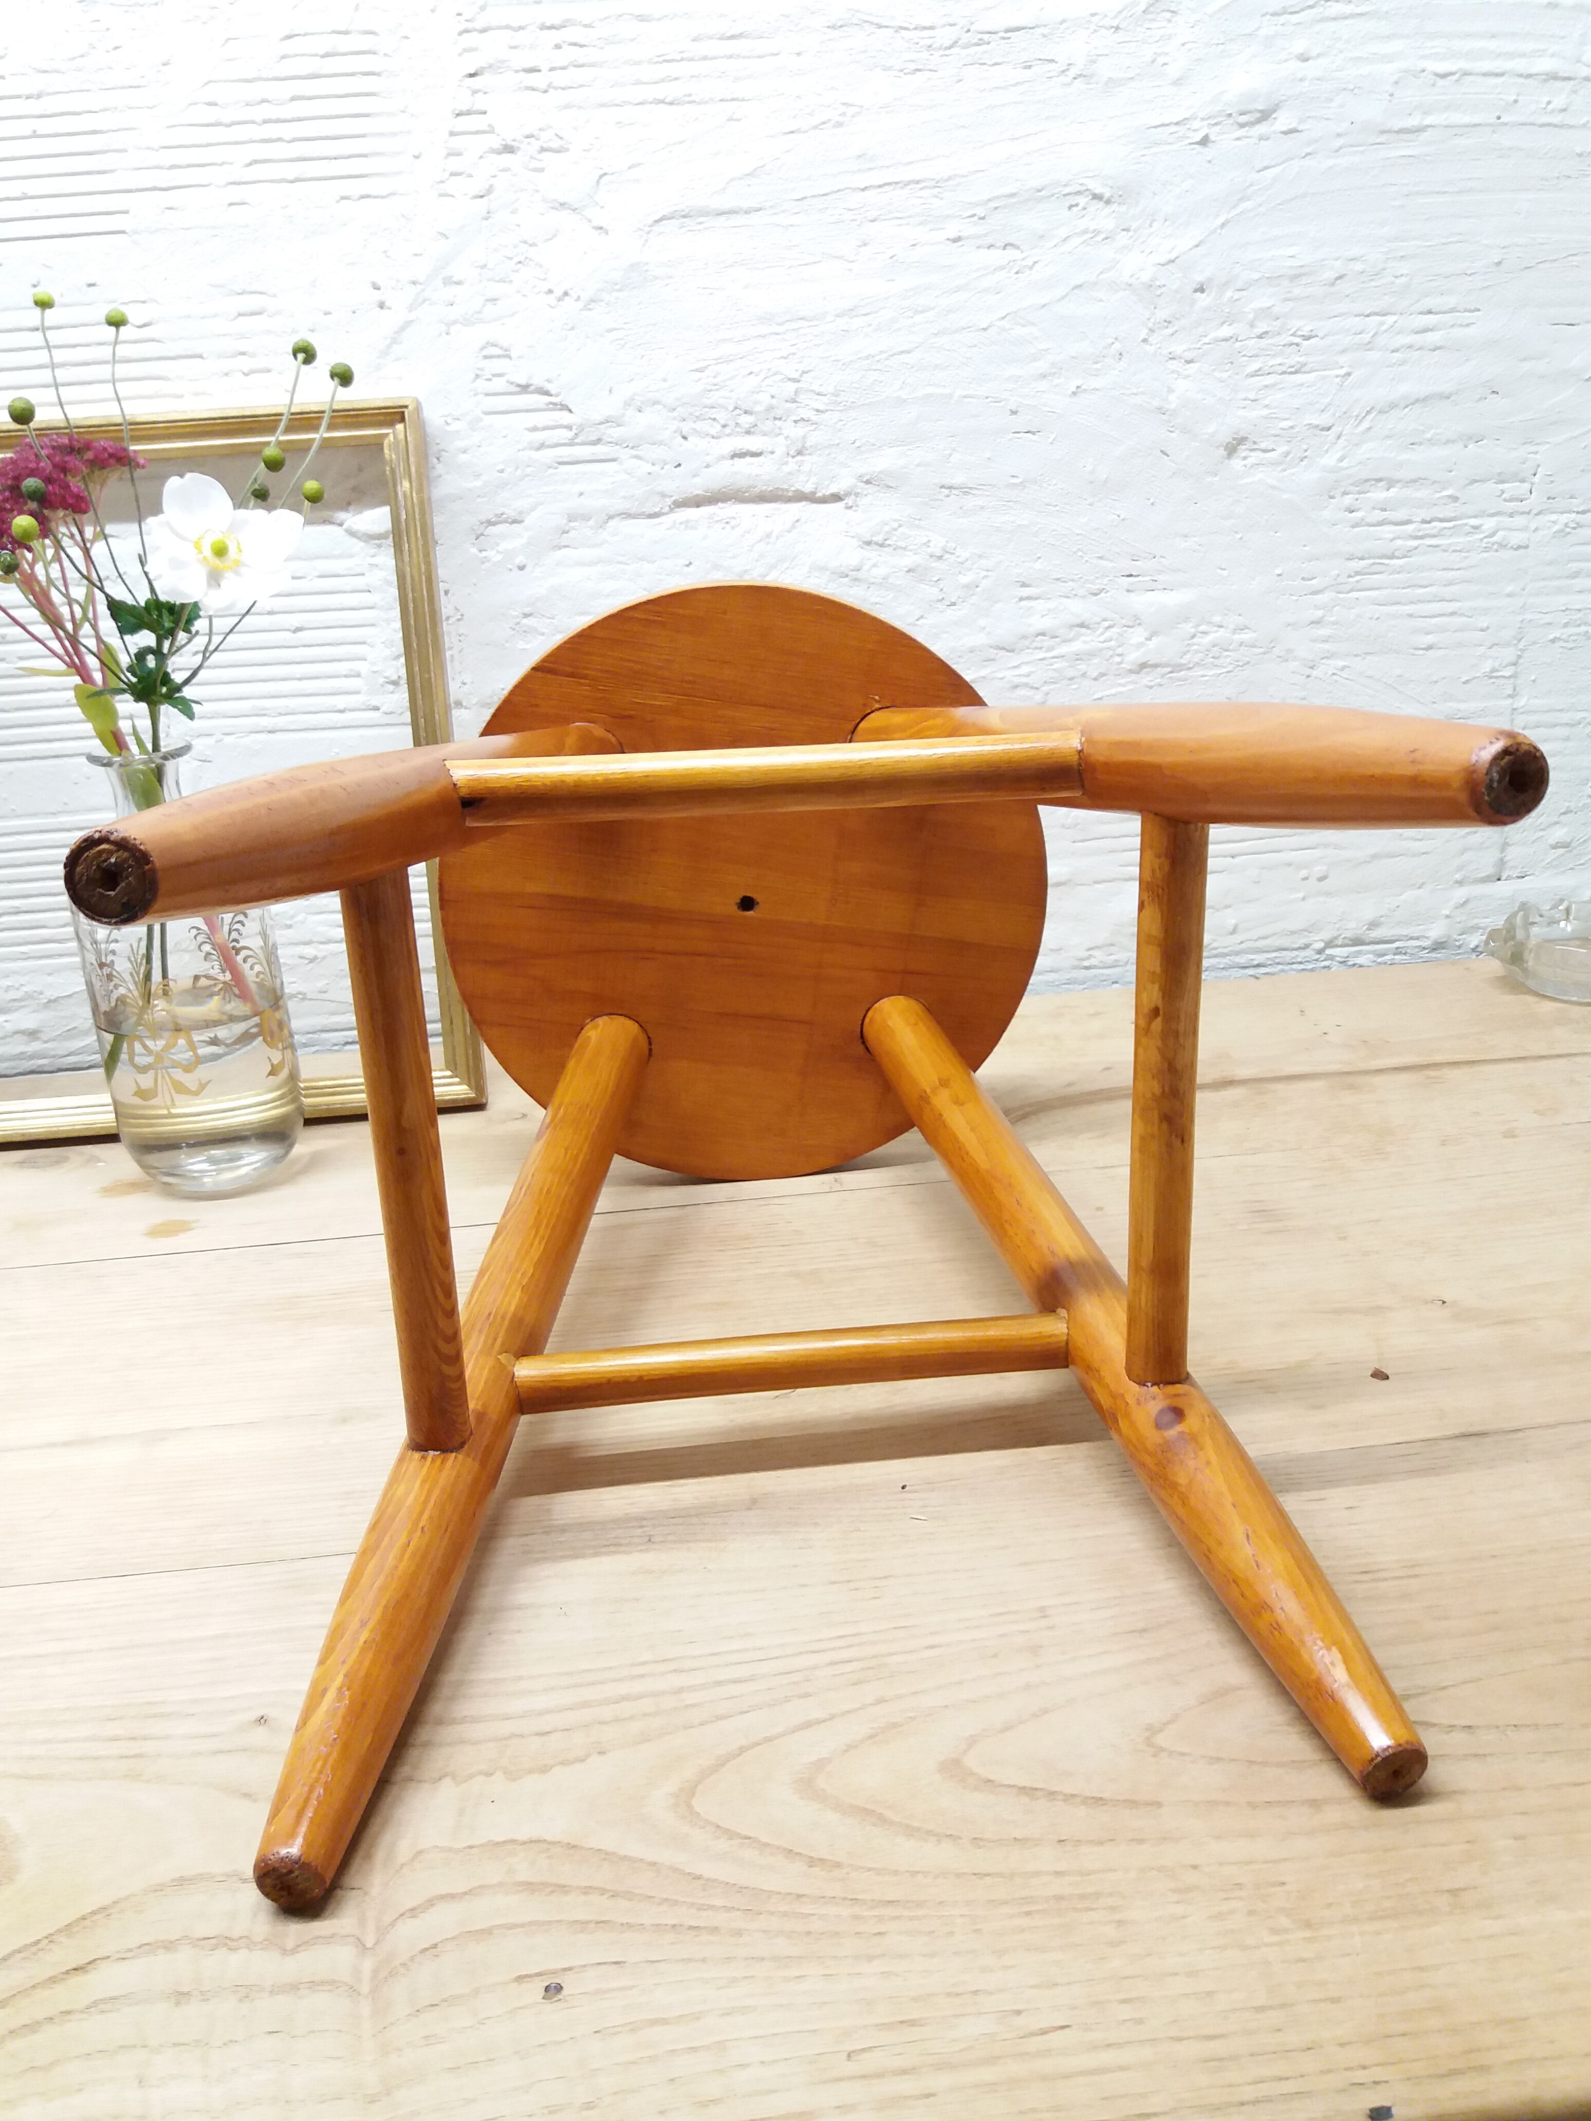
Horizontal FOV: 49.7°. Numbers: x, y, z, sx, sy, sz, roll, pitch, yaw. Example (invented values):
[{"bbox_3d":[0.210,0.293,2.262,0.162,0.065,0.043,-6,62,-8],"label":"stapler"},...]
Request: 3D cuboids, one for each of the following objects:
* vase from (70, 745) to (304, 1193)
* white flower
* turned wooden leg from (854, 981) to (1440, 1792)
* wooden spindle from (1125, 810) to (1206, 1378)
[{"bbox_3d":[-0.310,-0.047,0.856,0.095,0.212,0.095,-3,20,0],"label":"vase"},{"bbox_3d":[-0.263,-0.237,0.788,0.072,0.066,0.033,-9,15,-16],"label":"white flower"},{"bbox_3d":[0.101,0.085,0.626,0.037,0.037,0.442,-7,29,-12],"label":"turned wooden leg"},{"bbox_3d":[0.114,0.018,0.526,0.021,0.188,0.021,-3,20,0],"label":"wooden spindle"}]

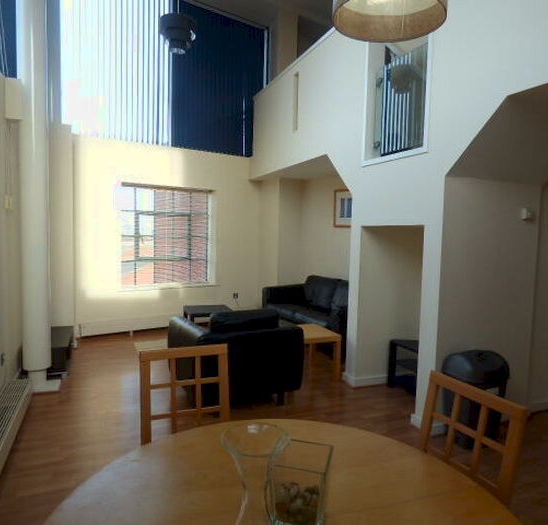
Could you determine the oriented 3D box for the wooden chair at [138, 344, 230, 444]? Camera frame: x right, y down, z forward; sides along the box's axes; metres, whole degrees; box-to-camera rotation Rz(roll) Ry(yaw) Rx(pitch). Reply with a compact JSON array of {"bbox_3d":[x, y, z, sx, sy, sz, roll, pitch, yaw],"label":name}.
[{"bbox_3d":[-0.370,0.873,1.762,0.415,0.895,0.500,0,4,-17],"label":"wooden chair"}]

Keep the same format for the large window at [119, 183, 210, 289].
[{"bbox_3d":[-1.531,-0.382,5.899,1.368,1.417,0.050,-2,5,-35],"label":"large window"}]

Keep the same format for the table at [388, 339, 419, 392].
[{"bbox_3d":[1.441,1.000,3.731,0.420,0.450,0.550,-1,4,-24],"label":"table"}]

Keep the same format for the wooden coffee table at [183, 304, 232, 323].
[{"bbox_3d":[-0.873,0.838,5.279,0.550,0.450,0.550,0,4,-15],"label":"wooden coffee table"}]

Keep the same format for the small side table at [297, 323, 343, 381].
[{"bbox_3d":[0.307,0.942,4.183,0.550,0.450,0.550,0,4,-23],"label":"small side table"}]

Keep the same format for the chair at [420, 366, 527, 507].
[{"bbox_3d":[0.522,0.917,1.426,0.500,0.895,0.415,-1,5,-27],"label":"chair"}]

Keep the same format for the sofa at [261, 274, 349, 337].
[{"bbox_3d":[0.647,0.687,5.428,0.880,0.800,1.800,-1,5,-28],"label":"sofa"}]

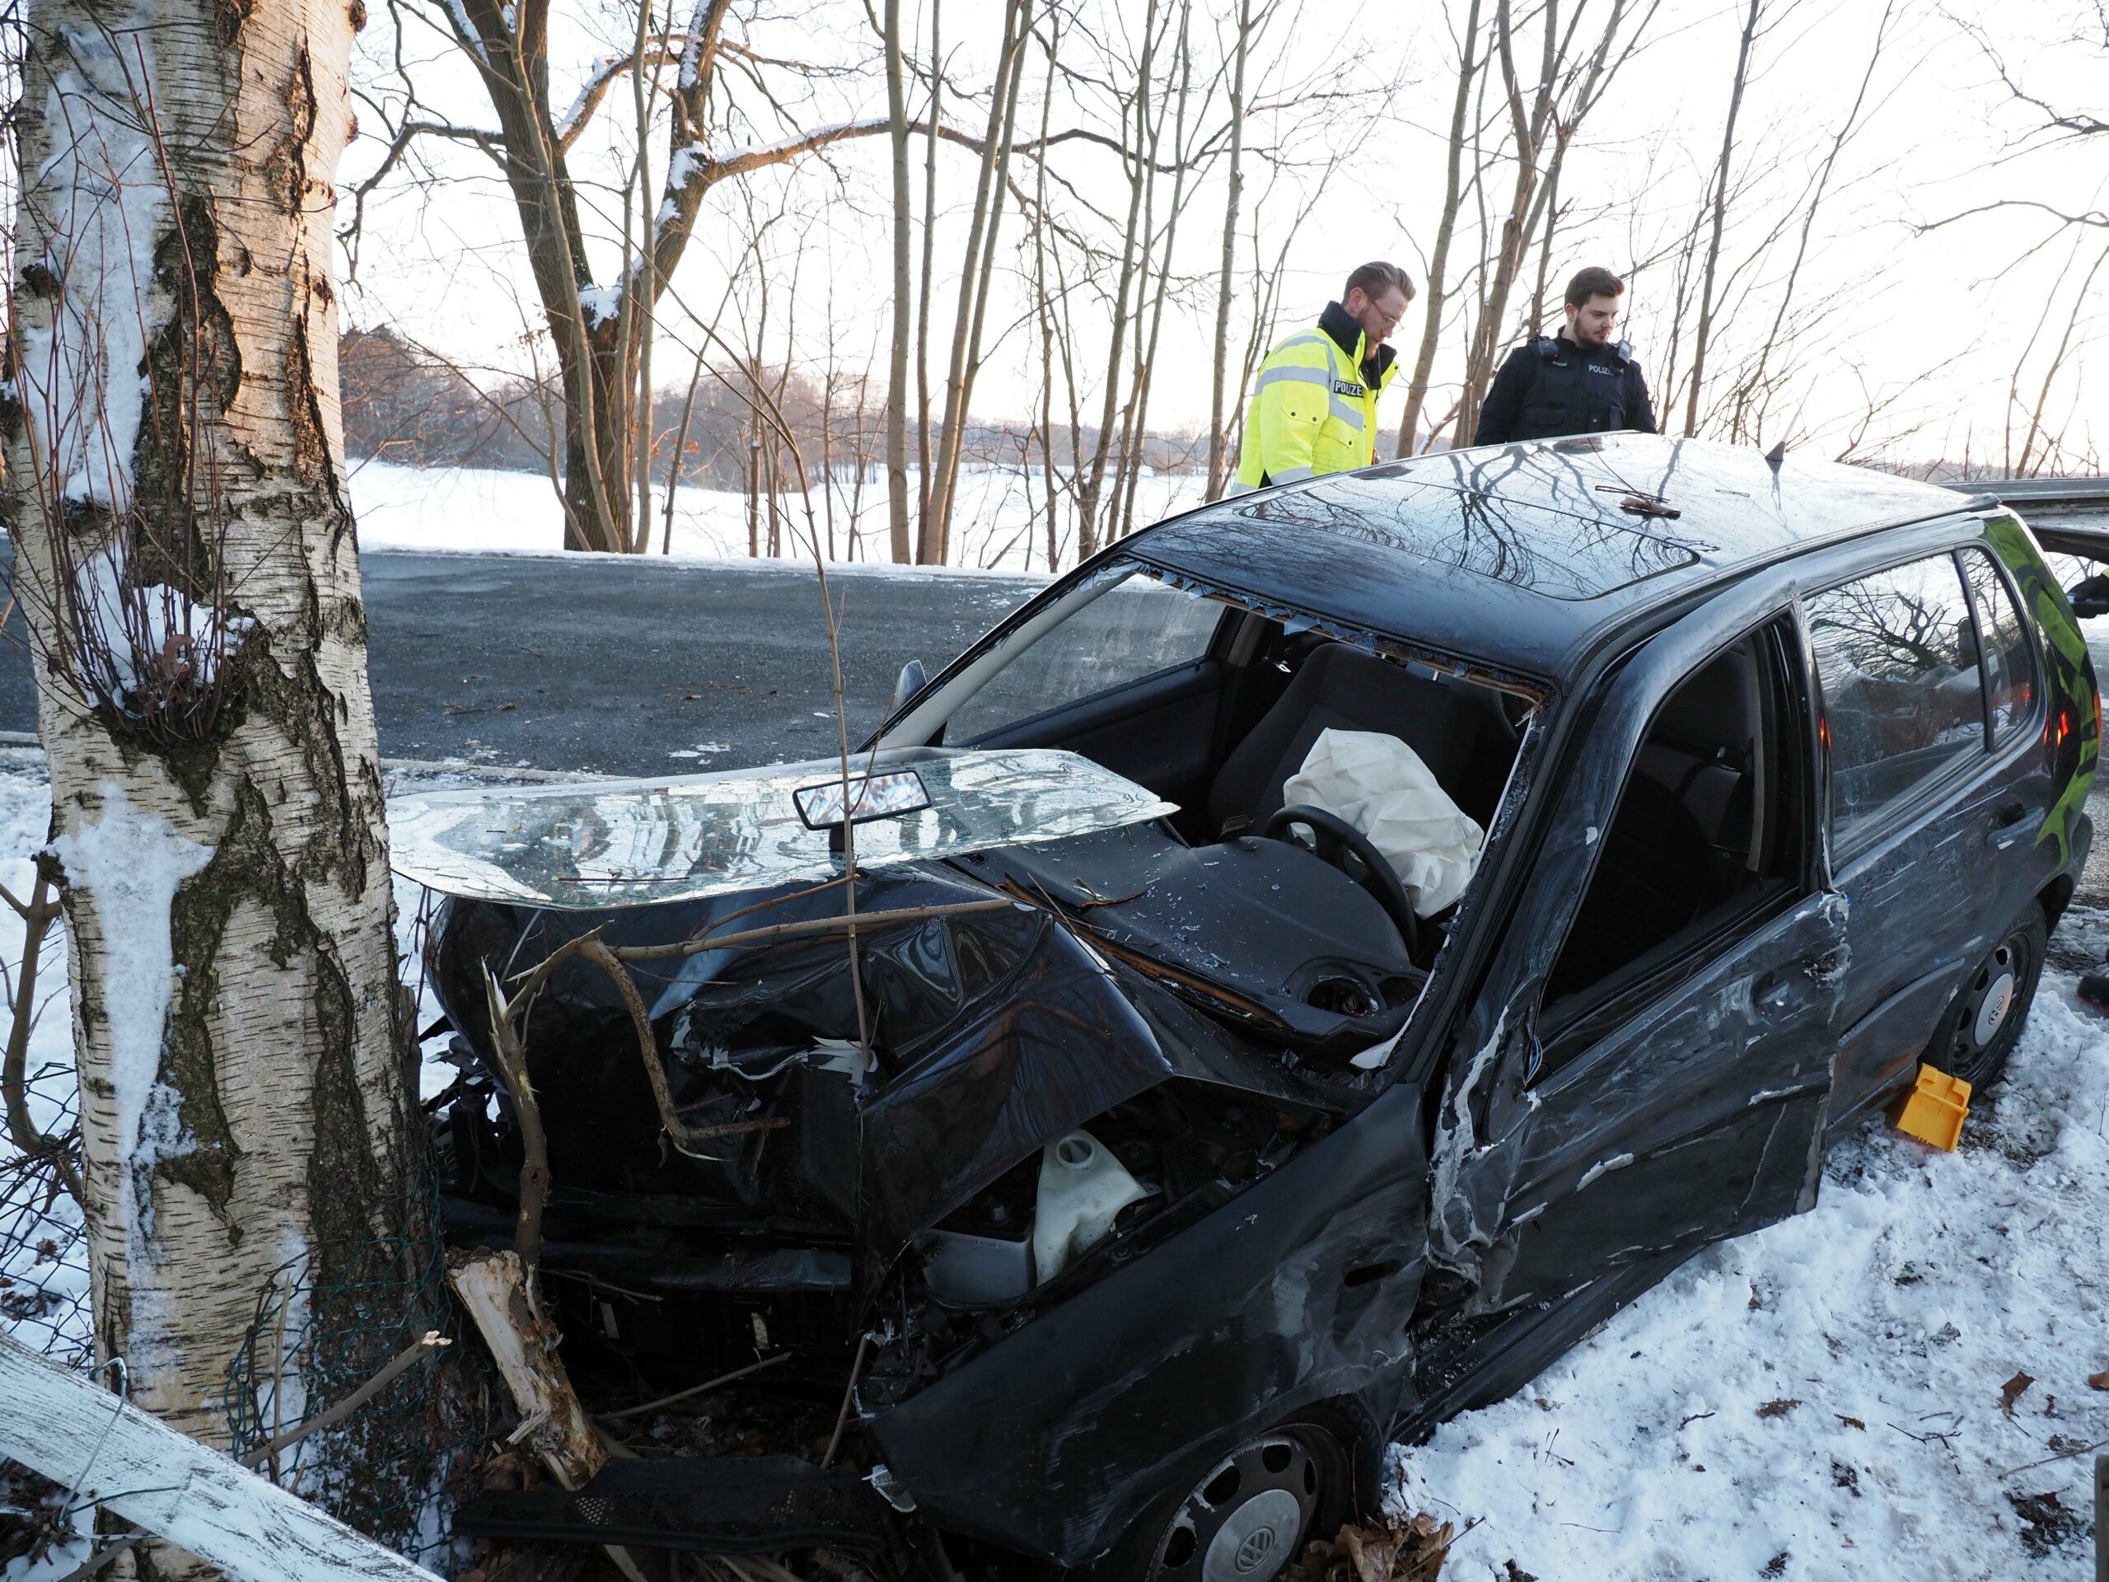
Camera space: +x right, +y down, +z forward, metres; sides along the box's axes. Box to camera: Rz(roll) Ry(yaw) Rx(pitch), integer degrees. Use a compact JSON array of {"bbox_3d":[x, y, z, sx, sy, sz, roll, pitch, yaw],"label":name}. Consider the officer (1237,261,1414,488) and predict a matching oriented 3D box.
[{"bbox_3d":[0.747,-0.645,4.400,0.480,1.790,0.580,9,15,28],"label":"officer"}]

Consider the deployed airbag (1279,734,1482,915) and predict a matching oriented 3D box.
[{"bbox_3d":[0.580,0.055,2.550,0.250,0.320,0.380,-17,26,-34],"label":"deployed airbag"}]

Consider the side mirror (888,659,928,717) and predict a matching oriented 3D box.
[{"bbox_3d":[-0.309,-0.222,3.170,0.090,0.130,0.170,-17,26,-34],"label":"side mirror"}]

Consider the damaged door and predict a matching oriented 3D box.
[{"bbox_3d":[0.945,0.323,2.300,1.030,1.080,0.220,-13,24,-26],"label":"damaged door"}]

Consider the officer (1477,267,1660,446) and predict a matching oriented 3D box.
[{"bbox_3d":[1.658,-0.831,5.000,0.600,1.810,0.380,0,13,-9],"label":"officer"}]

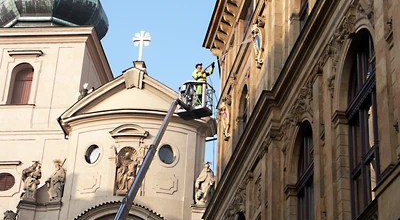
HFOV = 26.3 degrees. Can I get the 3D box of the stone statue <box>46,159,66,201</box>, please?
[{"bbox_3d":[-7.980,3.911,47.670,0.950,2.350,0.750,-5,-29,15],"label":"stone statue"}]

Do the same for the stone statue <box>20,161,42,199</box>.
[{"bbox_3d":[-9.413,3.990,47.947,1.000,2.250,0.750,-1,-28,8],"label":"stone statue"}]

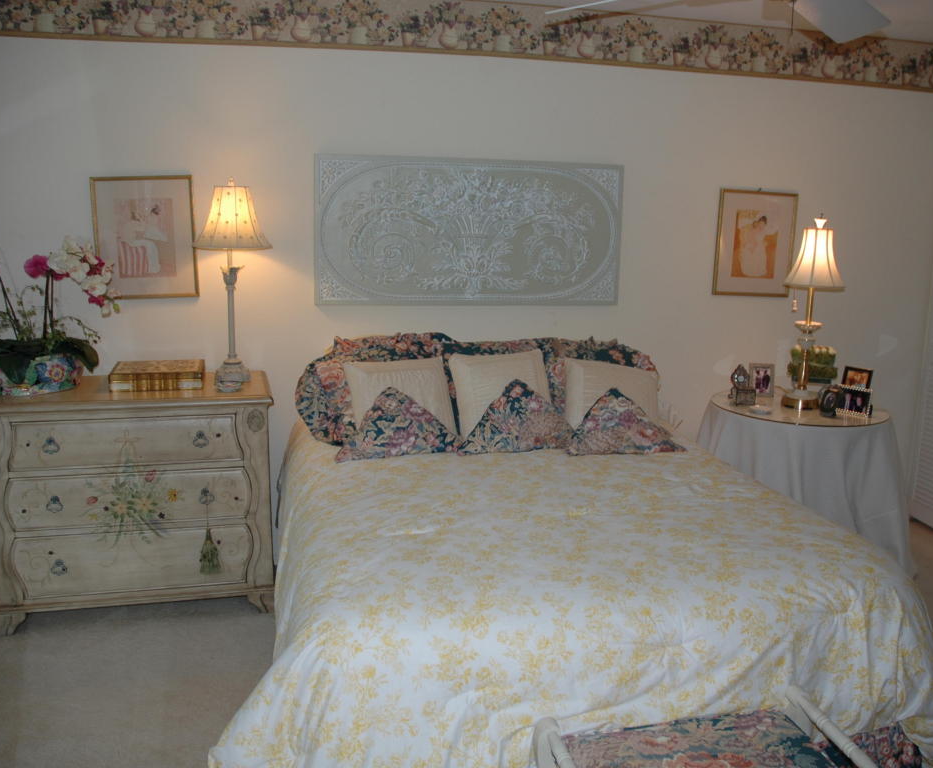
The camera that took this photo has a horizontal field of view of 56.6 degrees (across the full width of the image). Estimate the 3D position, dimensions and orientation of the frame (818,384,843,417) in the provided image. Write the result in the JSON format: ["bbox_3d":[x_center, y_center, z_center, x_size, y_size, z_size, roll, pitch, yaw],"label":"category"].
[{"bbox_3d":[1.539,0.076,3.664,0.085,0.125,0.040,6,4,27],"label":"frame"}]

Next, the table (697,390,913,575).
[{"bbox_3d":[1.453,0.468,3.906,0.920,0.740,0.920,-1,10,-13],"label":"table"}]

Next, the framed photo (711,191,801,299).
[{"bbox_3d":[1.403,-0.681,4.215,0.410,0.500,0.025,-1,10,-13],"label":"framed photo"}]

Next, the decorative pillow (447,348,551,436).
[{"bbox_3d":[0.152,0.034,3.701,0.410,0.390,0.140,-2,-10,-13],"label":"decorative pillow"}]

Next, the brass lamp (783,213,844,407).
[{"bbox_3d":[1.526,-0.320,3.861,0.270,0.830,0.270,-1,10,-13],"label":"brass lamp"}]

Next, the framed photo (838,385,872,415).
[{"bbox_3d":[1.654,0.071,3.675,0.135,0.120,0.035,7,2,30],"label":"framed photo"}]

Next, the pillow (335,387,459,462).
[{"bbox_3d":[-0.277,0.144,3.399,0.470,0.300,0.140,-2,-21,-13],"label":"pillow"}]

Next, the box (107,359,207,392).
[{"bbox_3d":[-1.199,-0.035,3.386,0.335,0.070,0.285,-2,11,-13],"label":"box"}]

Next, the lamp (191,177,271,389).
[{"bbox_3d":[-0.927,-0.406,3.433,0.300,0.795,0.300,-2,11,-13],"label":"lamp"}]

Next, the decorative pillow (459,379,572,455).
[{"bbox_3d":[0.180,0.121,3.504,0.450,0.310,0.140,-2,-21,-13],"label":"decorative pillow"}]

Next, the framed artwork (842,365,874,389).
[{"bbox_3d":[1.740,0.018,3.879,0.035,0.170,0.130,14,-1,-41],"label":"framed artwork"}]

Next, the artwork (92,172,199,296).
[{"bbox_3d":[-1.333,-0.608,3.603,0.397,0.493,0.025,-1,10,-13],"label":"artwork"}]

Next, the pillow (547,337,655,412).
[{"bbox_3d":[0.623,0.020,3.946,0.610,0.470,0.170,-1,-15,-13],"label":"pillow"}]

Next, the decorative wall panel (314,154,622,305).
[{"bbox_3d":[0.029,-0.674,3.892,1.408,0.638,0.045,-1,10,-13],"label":"decorative wall panel"}]

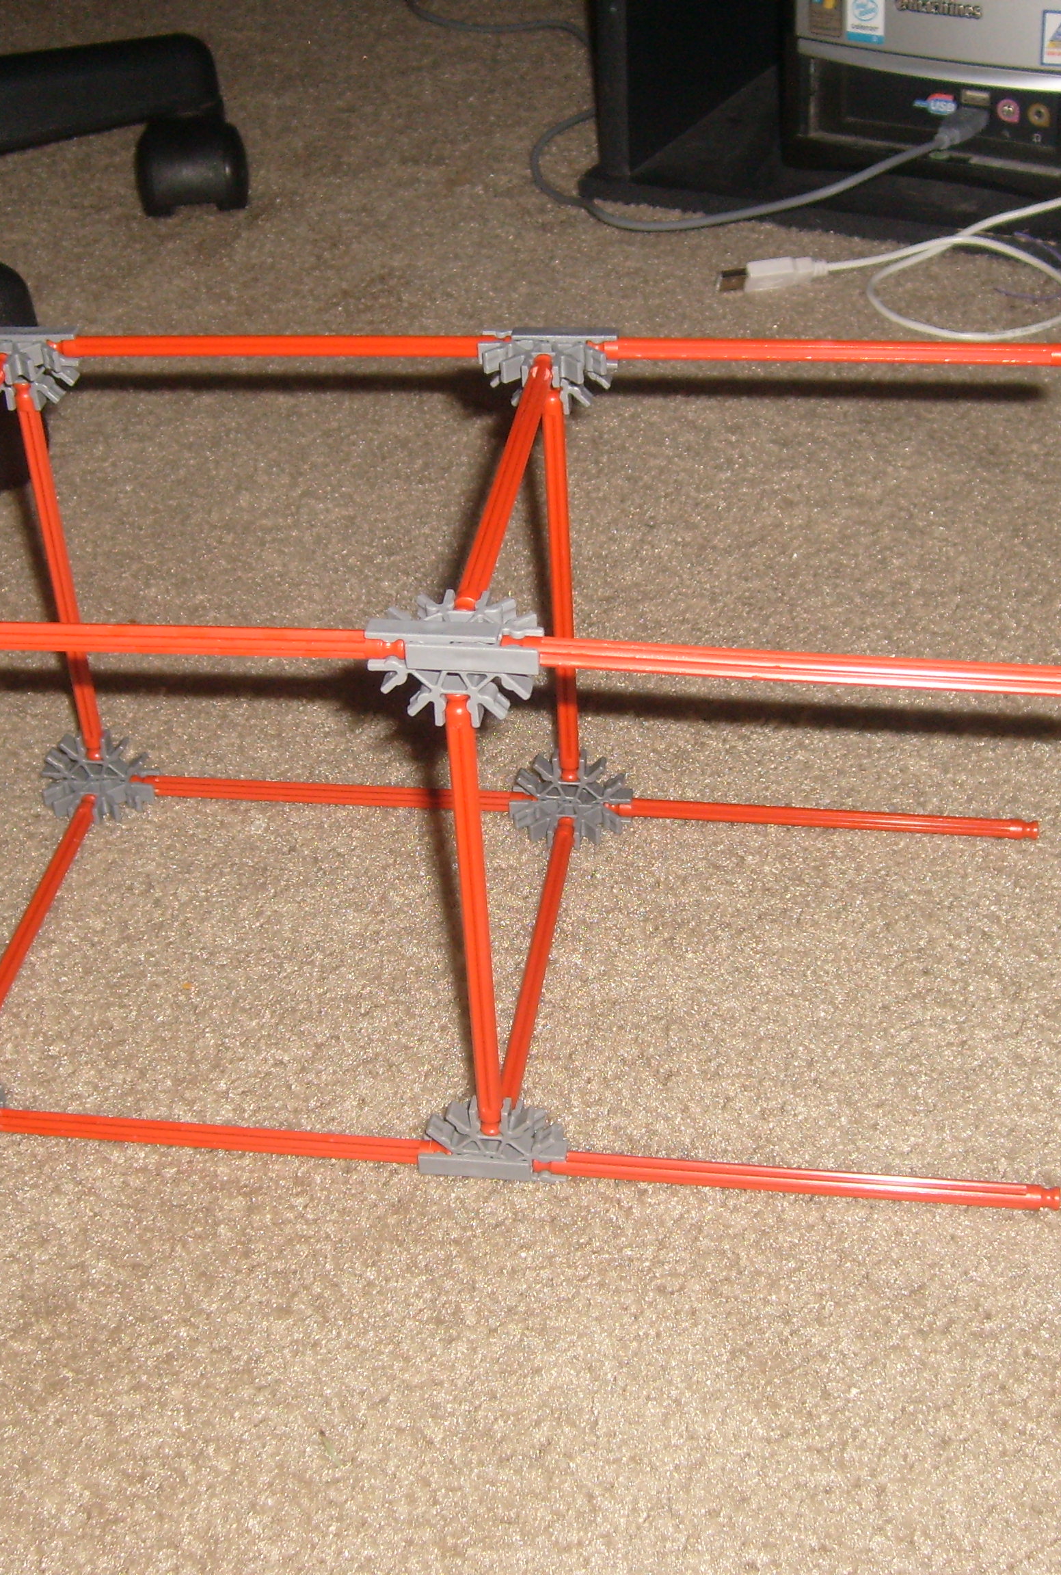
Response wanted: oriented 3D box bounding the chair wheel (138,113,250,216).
[{"bbox_3d":[-0.172,-0.316,1.082,0.055,0.053,0.055,-4,36,-1],"label":"chair wheel"}]

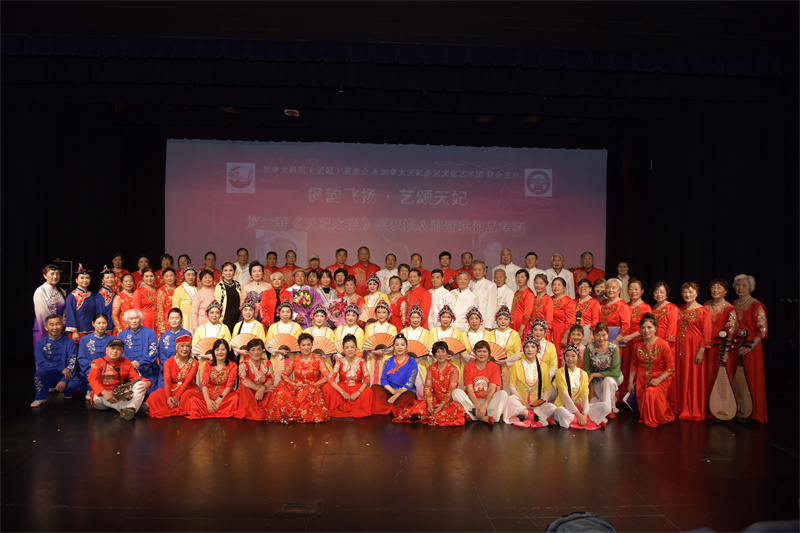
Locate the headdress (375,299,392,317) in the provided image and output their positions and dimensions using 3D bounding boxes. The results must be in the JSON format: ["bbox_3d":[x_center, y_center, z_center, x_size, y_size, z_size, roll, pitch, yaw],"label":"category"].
[{"bbox_3d":[-0.205,0.510,6.630,0.220,0.220,0.220,1,0,-2],"label":"headdress"}]

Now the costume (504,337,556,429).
[{"bbox_3d":[1.482,1.292,6.100,0.600,0.920,0.620,1,0,10],"label":"costume"}]

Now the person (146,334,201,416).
[{"bbox_3d":[-2.616,1.246,6.172,0.640,0.840,0.620,1,0,-20],"label":"person"}]

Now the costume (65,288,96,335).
[{"bbox_3d":[-4.194,0.591,7.000,0.400,0.610,0.260,1,0,-17],"label":"costume"}]

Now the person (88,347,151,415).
[{"bbox_3d":[-3.222,1.263,6.159,0.680,0.790,0.660,1,0,-35],"label":"person"}]

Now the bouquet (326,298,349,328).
[{"bbox_3d":[-0.791,0.599,6.800,0.290,0.380,0.250,1,0,-3],"label":"bouquet"}]

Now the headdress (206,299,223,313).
[{"bbox_3d":[-2.307,0.485,6.630,0.200,0.180,0.200,1,0,-13],"label":"headdress"}]

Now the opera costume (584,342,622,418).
[{"bbox_3d":[2.435,1.346,6.380,0.460,0.840,0.550,1,0,25],"label":"opera costume"}]

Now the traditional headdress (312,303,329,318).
[{"bbox_3d":[-1.014,0.561,6.800,0.210,0.200,0.220,1,0,-5],"label":"traditional headdress"}]

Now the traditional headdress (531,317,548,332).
[{"bbox_3d":[1.656,0.692,6.330,0.210,0.200,0.200,1,0,9],"label":"traditional headdress"}]

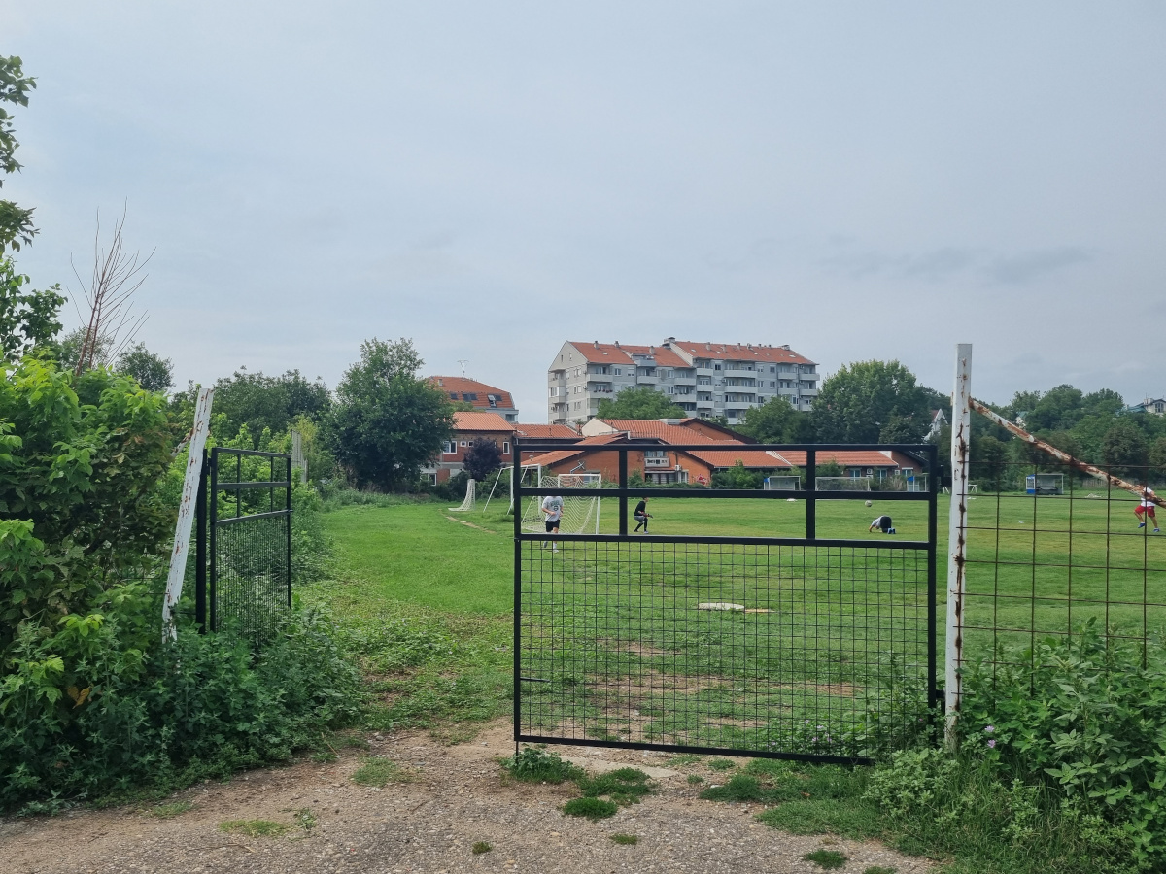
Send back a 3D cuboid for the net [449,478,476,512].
[{"bbox_3d":[-7.850,3.654,56.194,1.500,2.050,5.000,1,-3,-12],"label":"net"}]

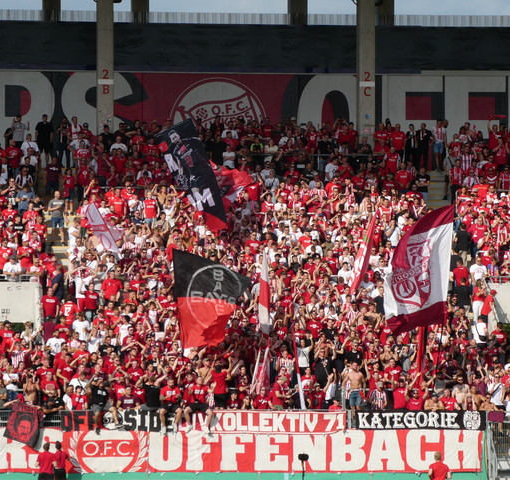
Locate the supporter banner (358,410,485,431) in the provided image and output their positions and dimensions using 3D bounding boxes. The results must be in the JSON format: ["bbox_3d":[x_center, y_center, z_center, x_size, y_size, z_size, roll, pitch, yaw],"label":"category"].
[{"bbox_3d":[4.672,5.064,83.000,3.700,0.580,0.100,0,0,0],"label":"supporter banner"}]

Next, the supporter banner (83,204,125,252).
[{"bbox_3d":[-4.675,-0.391,92.500,1.300,1.600,0.400,0,-2,-5],"label":"supporter banner"}]

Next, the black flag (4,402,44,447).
[{"bbox_3d":[-6.480,5.164,82.800,1.000,1.080,0.200,13,0,0],"label":"black flag"}]

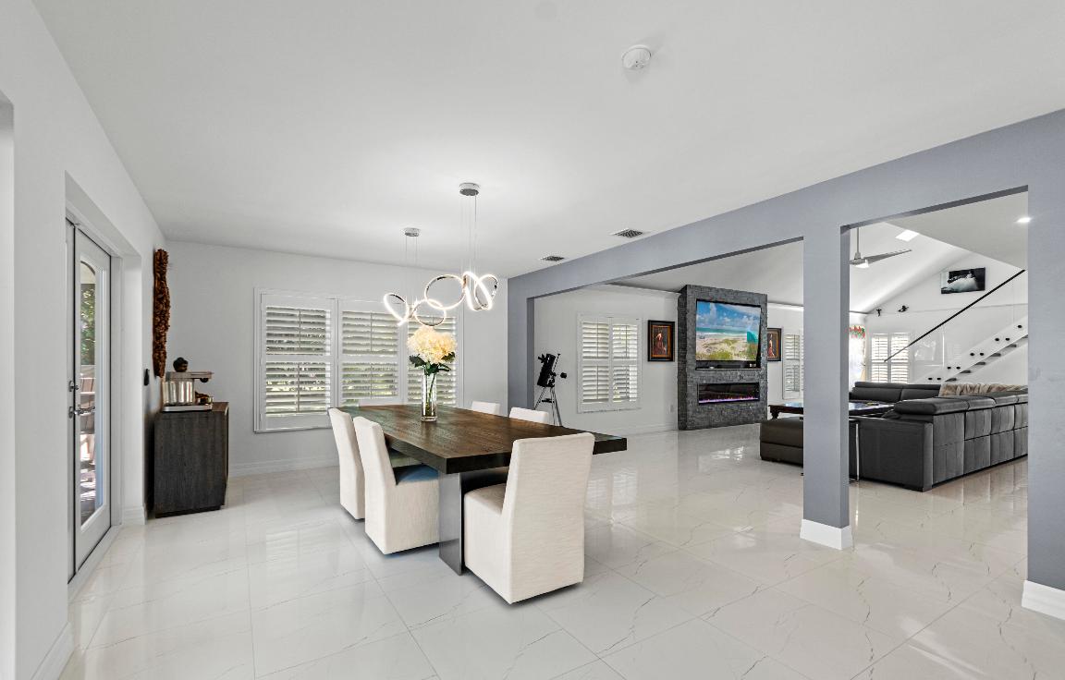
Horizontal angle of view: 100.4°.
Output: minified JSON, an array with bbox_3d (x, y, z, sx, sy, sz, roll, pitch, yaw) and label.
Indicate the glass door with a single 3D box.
[{"bbox_3d":[-2.930,0.369,2.975,0.060,2.030,0.890,1,-2,-34],"label":"glass door"}]

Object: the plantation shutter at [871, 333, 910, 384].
[{"bbox_3d":[9.120,0.585,11.350,0.090,1.580,0.880,1,-2,-34],"label":"plantation shutter"}]

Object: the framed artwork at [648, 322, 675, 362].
[{"bbox_3d":[2.338,0.026,8.000,0.680,0.735,0.050,1,-2,-31],"label":"framed artwork"}]

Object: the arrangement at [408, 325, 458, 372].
[{"bbox_3d":[-0.831,0.076,3.644,0.390,0.382,0.370,1,-2,-32],"label":"arrangement"}]

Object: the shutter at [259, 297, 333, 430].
[{"bbox_3d":[-2.876,0.268,5.506,0.842,1.595,0.060,1,-2,-32],"label":"shutter"}]

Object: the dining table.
[{"bbox_3d":[-0.741,1.050,3.713,1.180,0.765,2.920,1,-2,-32],"label":"dining table"}]

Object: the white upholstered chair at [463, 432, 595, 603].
[{"bbox_3d":[-0.034,0.966,2.595,0.492,0.836,0.640,1,-2,-32],"label":"white upholstered chair"}]

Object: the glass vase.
[{"bbox_3d":[-0.861,0.449,3.644,0.122,0.429,0.122,1,-2,-32],"label":"glass vase"}]

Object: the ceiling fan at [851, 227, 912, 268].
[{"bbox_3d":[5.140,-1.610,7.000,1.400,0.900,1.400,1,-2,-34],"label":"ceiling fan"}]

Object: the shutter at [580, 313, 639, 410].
[{"bbox_3d":[1.309,0.393,7.380,1.320,1.570,0.090,1,-2,-31],"label":"shutter"}]

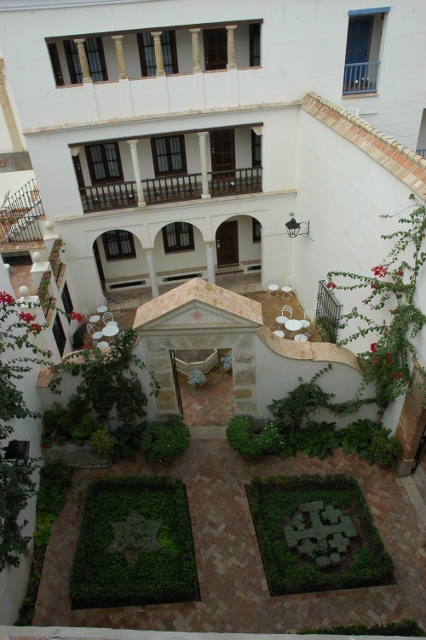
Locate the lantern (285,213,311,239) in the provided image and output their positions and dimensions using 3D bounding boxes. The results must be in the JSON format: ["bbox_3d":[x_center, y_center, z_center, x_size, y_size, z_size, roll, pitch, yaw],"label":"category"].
[{"bbox_3d":[2.976,-3.261,16.918,0.850,0.850,0.500,-8,36,-6],"label":"lantern"}]

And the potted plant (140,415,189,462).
[{"bbox_3d":[-1.307,3.248,13.045,1.320,0.980,1.280,-2,35,2],"label":"potted plant"}]

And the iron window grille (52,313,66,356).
[{"bbox_3d":[-5.171,0.520,16.337,0.100,1.270,1.030,-6,36,-2],"label":"iron window grille"}]

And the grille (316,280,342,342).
[{"bbox_3d":[3.909,-0.157,16.180,0.200,1.870,1.700,-9,37,-6],"label":"grille"}]

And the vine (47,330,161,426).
[{"bbox_3d":[-2.781,1.774,13.007,2.650,3.050,0.600,-2,36,2],"label":"vine"}]

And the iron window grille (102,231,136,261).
[{"bbox_3d":[-3.865,-3.228,19.794,1.220,1.650,0.120,-8,35,-7],"label":"iron window grille"}]

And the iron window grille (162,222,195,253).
[{"bbox_3d":[-1.448,-3.526,20.143,1.260,1.600,0.120,-8,36,-6],"label":"iron window grille"}]

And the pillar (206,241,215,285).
[{"bbox_3d":[-0.071,-2.015,19.148,0.340,2.420,0.340,-8,35,-7],"label":"pillar"}]

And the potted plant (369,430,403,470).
[{"bbox_3d":[4.559,3.435,12.686,0.800,1.050,0.800,-4,36,0],"label":"potted plant"}]

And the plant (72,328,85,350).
[{"bbox_3d":[-4.842,0.733,17.409,0.420,0.980,0.420,-4,36,0],"label":"plant"}]

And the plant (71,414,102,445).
[{"bbox_3d":[-3.455,3.063,13.209,0.800,0.760,0.800,-4,36,0],"label":"plant"}]

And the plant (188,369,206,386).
[{"bbox_3d":[-0.488,1.889,15.725,0.580,0.560,0.580,-4,36,0],"label":"plant"}]

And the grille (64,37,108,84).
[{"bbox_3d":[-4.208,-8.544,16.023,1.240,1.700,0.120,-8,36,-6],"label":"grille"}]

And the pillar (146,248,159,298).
[{"bbox_3d":[-2.402,-1.684,18.863,0.340,2.420,0.340,-8,35,-7],"label":"pillar"}]

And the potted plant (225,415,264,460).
[{"bbox_3d":[0.861,3.210,12.945,1.050,0.960,1.050,-2,35,2],"label":"potted plant"}]

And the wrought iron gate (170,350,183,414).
[{"bbox_3d":[-0.973,1.809,13.338,0.070,2.900,0.700,-2,35,2],"label":"wrought iron gate"}]

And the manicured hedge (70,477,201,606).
[{"bbox_3d":[-1.755,4.975,11.070,2.600,0.480,2.830,-4,35,-1],"label":"manicured hedge"}]

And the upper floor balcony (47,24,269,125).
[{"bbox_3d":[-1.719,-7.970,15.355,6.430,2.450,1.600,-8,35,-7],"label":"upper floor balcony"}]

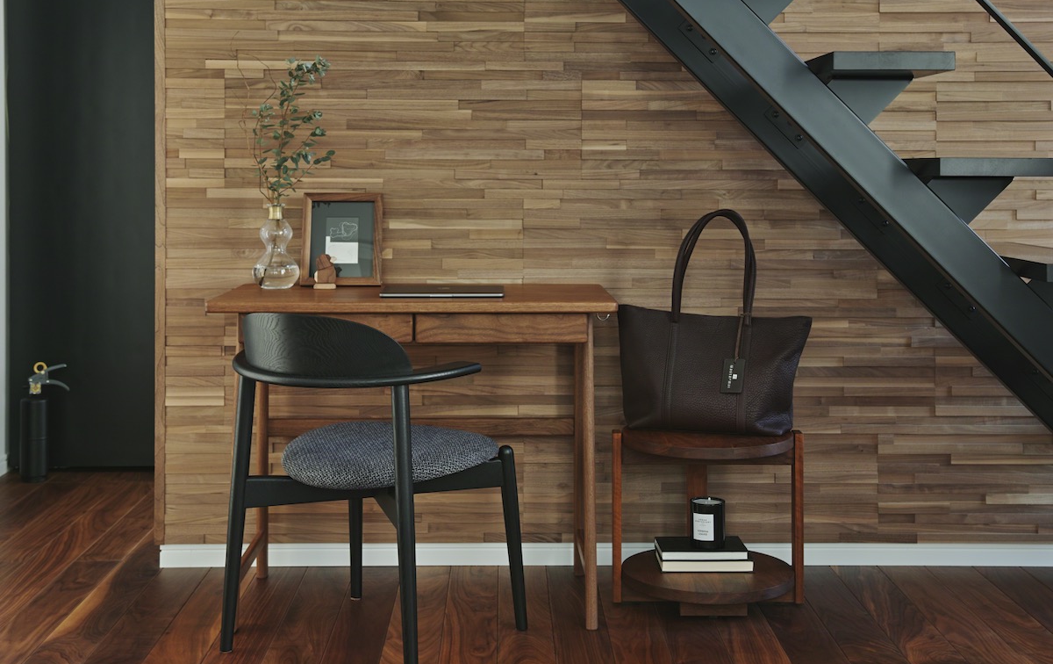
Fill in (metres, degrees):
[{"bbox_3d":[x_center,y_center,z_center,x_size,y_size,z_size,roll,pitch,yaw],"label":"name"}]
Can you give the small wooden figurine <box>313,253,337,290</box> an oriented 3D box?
[{"bbox_3d":[-0.492,-0.147,3.070,0.058,0.086,0.043,0,5,0],"label":"small wooden figurine"}]

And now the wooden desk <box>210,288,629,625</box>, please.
[{"bbox_3d":[-0.253,0.273,2.955,0.900,0.730,0.460,0,5,-1],"label":"wooden desk"}]

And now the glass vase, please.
[{"bbox_3d":[-0.618,-0.212,3.095,0.117,0.204,0.117,0,5,0],"label":"glass vase"}]

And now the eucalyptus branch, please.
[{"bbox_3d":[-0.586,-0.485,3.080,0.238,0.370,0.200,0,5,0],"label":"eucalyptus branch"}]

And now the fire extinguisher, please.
[{"bbox_3d":[-1.590,0.294,4.155,0.162,0.390,0.092,0,5,0],"label":"fire extinguisher"}]

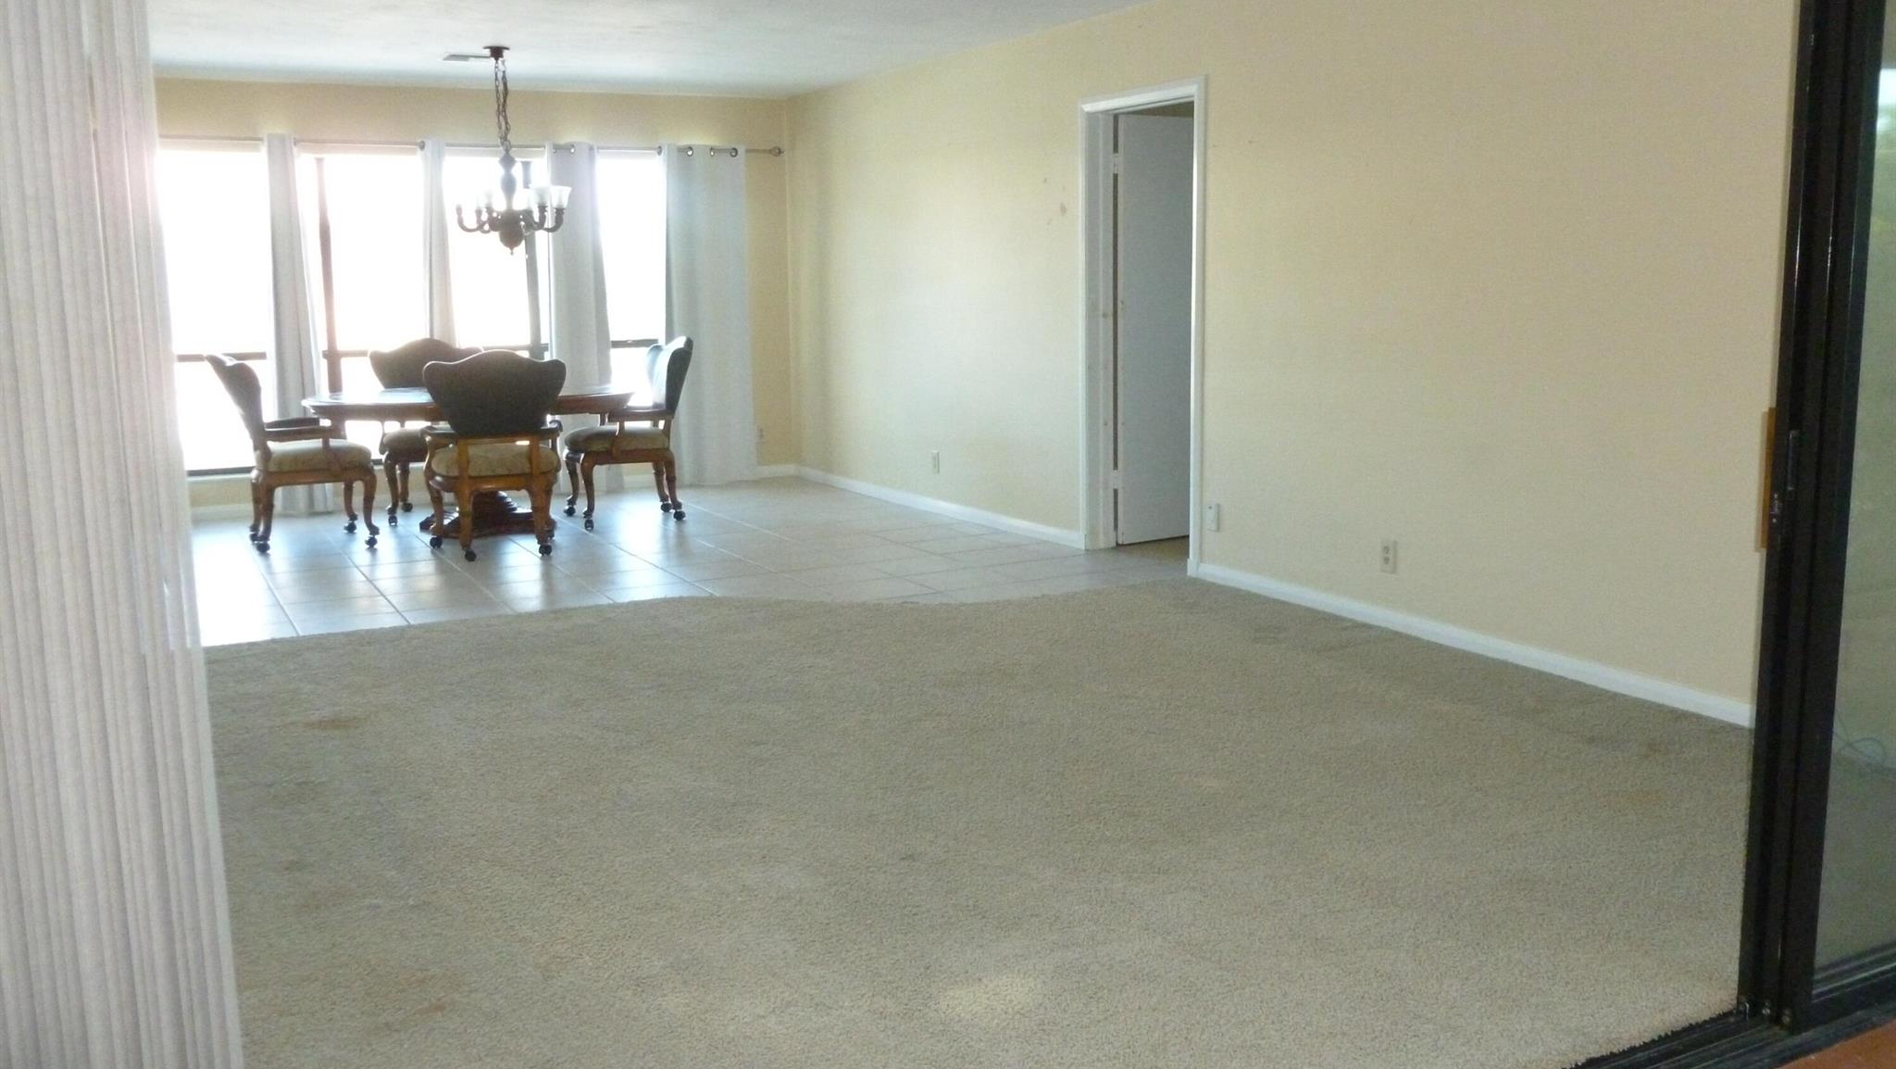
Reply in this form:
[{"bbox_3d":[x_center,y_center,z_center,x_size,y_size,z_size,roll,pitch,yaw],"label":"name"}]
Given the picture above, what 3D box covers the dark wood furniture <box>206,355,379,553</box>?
[{"bbox_3d":[-3.371,-0.441,7.888,0.700,1.005,0.660,-7,11,-30],"label":"dark wood furniture"}]

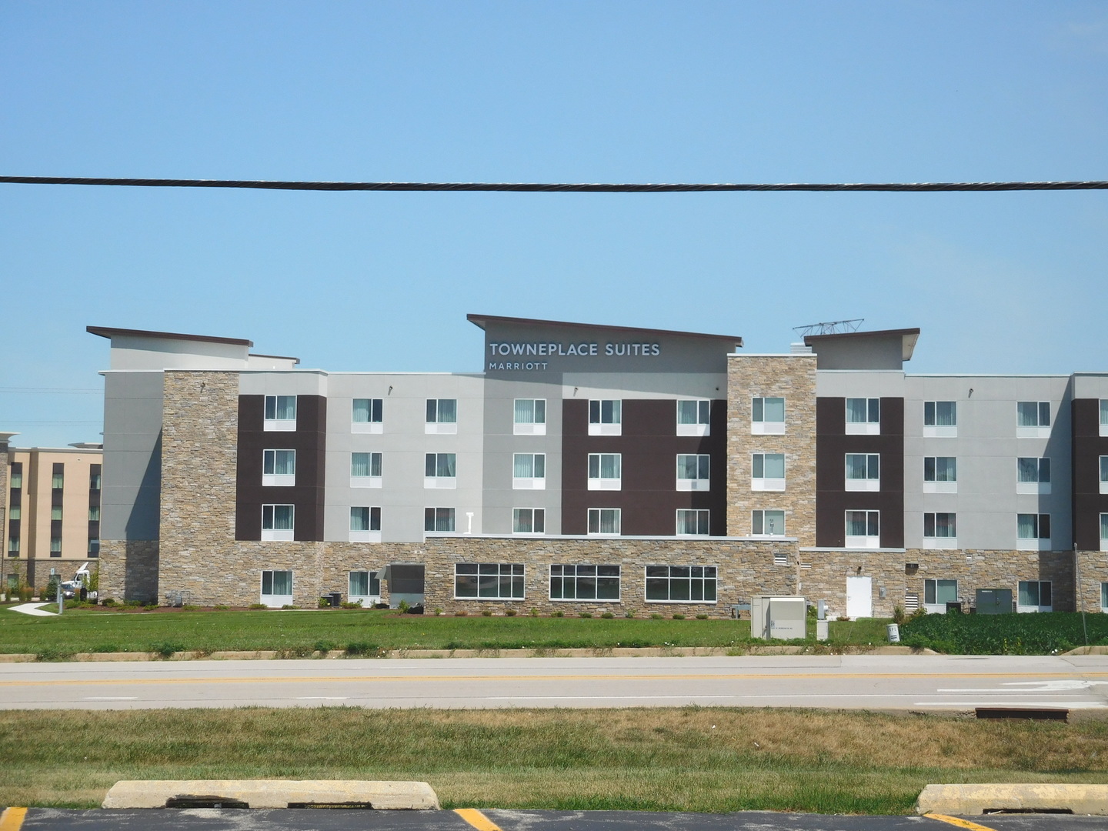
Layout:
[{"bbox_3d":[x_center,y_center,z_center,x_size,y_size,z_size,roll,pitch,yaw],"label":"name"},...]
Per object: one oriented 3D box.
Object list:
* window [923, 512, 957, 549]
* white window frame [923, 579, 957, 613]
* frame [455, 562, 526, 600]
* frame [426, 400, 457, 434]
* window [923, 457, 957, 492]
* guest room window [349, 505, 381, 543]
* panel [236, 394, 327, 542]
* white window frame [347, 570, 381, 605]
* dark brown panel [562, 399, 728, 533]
[{"bbox_3d":[21.210,6.329,123.075,1.857,2.031,0.150,0,-4,7],"label":"window"},{"bbox_3d":[20.972,9.880,121.795,1.833,2.067,0.150,0,-3,7],"label":"white window frame"},{"bbox_3d":[-3.427,8.915,120.297,3.848,2.006,0.150,0,-3,7],"label":"frame"},{"bbox_3d":[-6.387,0.054,126.848,1.857,2.031,0.150,0,-4,7],"label":"frame"},{"bbox_3d":[21.075,3.232,122.288,1.832,2.012,0.140,0,-3,7],"label":"window"},{"bbox_3d":[-10.692,6.158,126.974,1.857,2.031,0.150,0,-4,7],"label":"guest room window"},{"bbox_3d":[-15.233,2.963,125.332,4.540,8.082,2.000,0,-3,7],"label":"panel"},{"bbox_3d":[-10.634,9.701,125.633,1.910,2.041,0.140,0,-3,7],"label":"white window frame"},{"bbox_3d":[5.091,3.173,125.245,9.346,8.205,0.200,0,-4,7],"label":"dark brown panel"}]

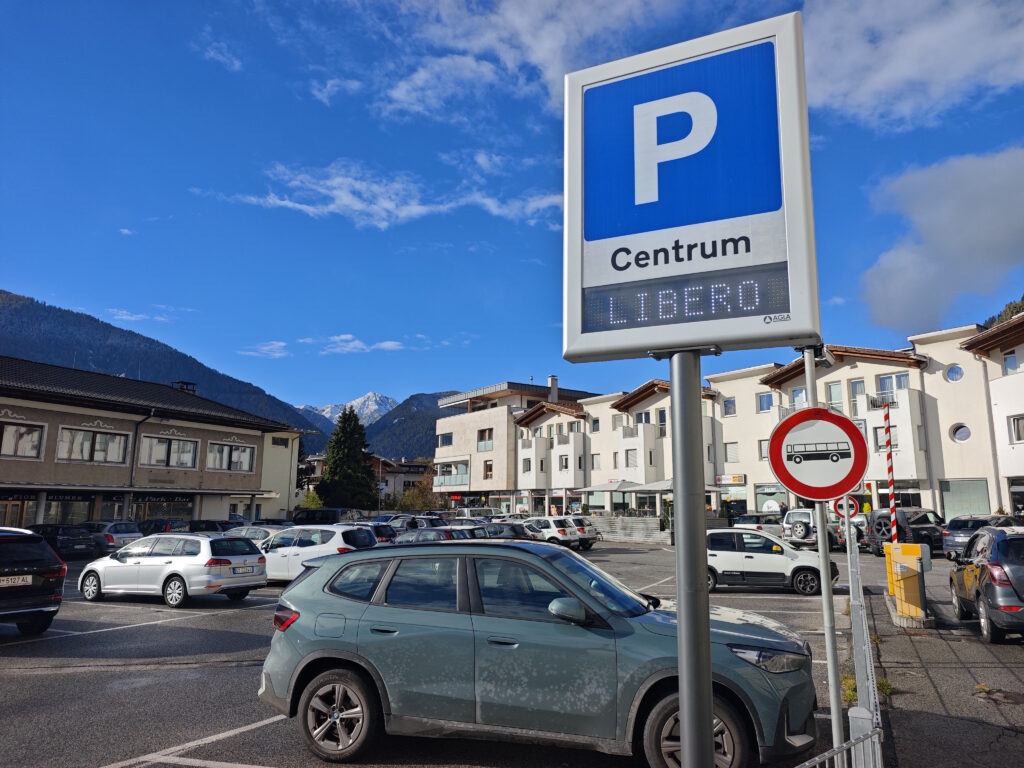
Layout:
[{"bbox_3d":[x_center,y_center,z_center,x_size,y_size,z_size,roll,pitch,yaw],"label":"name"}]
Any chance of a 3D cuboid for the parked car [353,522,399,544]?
[{"bbox_3d":[-6.130,5.481,22.987,4.450,1.560,1.800,-3,-11,21],"label":"parked car"}]

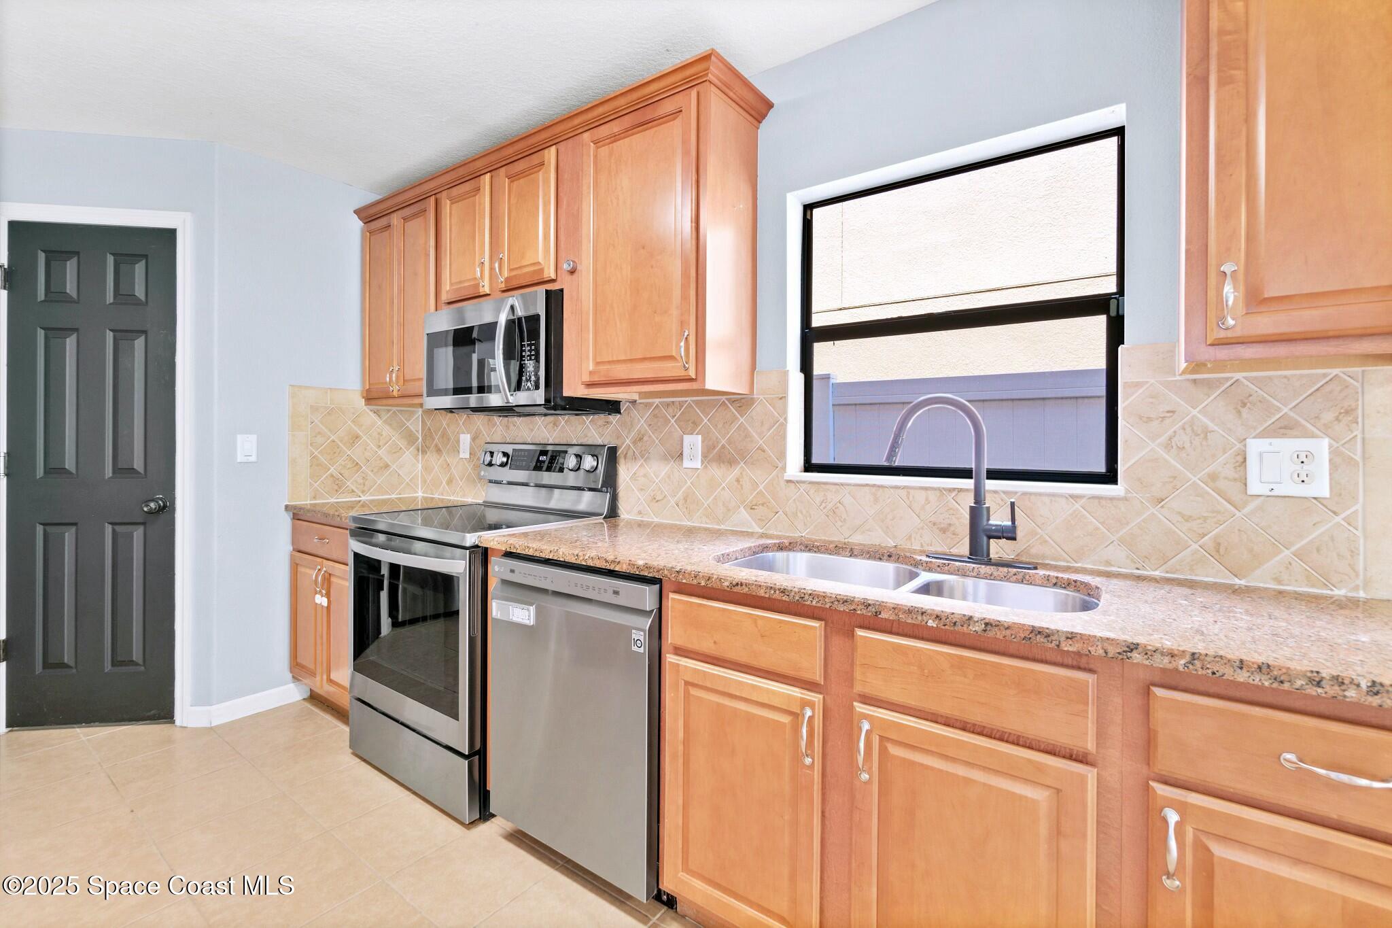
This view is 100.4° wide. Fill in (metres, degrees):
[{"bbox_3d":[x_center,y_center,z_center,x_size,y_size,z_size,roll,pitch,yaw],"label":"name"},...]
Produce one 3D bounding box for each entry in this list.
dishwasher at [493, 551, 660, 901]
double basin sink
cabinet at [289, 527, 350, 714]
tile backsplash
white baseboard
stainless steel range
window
[{"bbox_3d":[-0.190,0.695,1.810,0.603,0.840,0.610,2,1,35],"label":"dishwasher"},{"bbox_3d":[0.459,0.375,1.354,0.810,0.200,0.460,2,1,35],"label":"double basin sink"},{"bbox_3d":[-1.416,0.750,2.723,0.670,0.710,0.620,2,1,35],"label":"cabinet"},{"bbox_3d":[-0.215,-0.043,1.882,3.550,0.540,0.630,2,1,35],"label":"tile backsplash"},{"bbox_3d":[-1.972,1.055,2.569,0.085,0.085,0.440,2,1,35],"label":"white baseboard"},{"bbox_3d":[-0.839,0.521,2.281,0.762,1.204,0.690,2,1,35],"label":"stainless steel range"},{"bbox_3d":[0.766,-0.427,1.809,0.905,0.945,0.070,2,1,35],"label":"window"}]

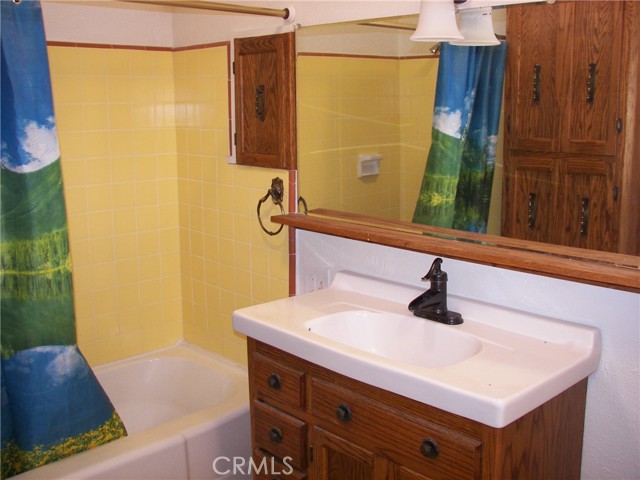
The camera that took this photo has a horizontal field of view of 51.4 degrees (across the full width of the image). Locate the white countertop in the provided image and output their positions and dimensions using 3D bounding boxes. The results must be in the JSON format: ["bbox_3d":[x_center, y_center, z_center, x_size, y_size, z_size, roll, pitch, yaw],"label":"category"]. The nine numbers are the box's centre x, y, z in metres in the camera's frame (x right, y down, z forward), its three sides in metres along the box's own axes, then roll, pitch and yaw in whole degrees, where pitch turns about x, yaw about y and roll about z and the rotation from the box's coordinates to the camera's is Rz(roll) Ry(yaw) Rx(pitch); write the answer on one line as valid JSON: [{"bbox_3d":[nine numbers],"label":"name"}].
[{"bbox_3d":[0.215,0.255,1.867,0.486,0.117,0.920,-10,14,-43],"label":"white countertop"}]

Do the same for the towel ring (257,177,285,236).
[{"bbox_3d":[-0.178,-0.129,2.505,0.058,0.218,0.165,-10,14,-43],"label":"towel ring"}]

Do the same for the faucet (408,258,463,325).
[{"bbox_3d":[0.312,0.149,1.941,0.150,0.178,0.158,-10,14,-43],"label":"faucet"}]

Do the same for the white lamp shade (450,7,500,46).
[{"bbox_3d":[0.434,-0.606,1.855,0.144,0.120,0.144,-10,14,-42],"label":"white lamp shade"}]

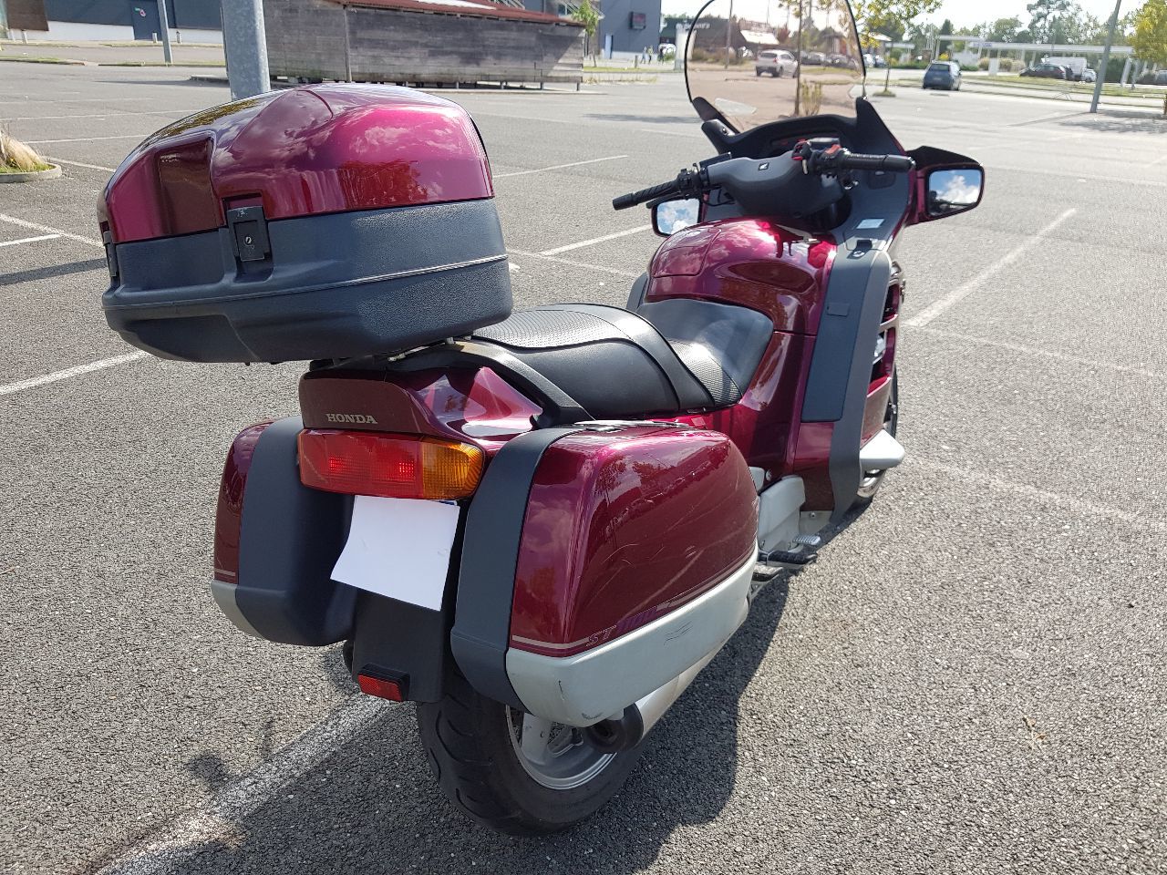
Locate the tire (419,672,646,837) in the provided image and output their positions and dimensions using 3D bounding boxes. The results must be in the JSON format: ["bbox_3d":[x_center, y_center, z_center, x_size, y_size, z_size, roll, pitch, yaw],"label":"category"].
[{"bbox_3d":[-0.029,0.352,1.526,0.160,0.650,0.650,3,19,35],"label":"tire"}]

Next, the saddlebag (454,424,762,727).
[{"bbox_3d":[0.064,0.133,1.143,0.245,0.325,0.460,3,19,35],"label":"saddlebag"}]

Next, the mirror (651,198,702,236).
[{"bbox_3d":[0.306,-0.649,2.556,0.180,0.165,0.160,3,19,35],"label":"mirror"}]

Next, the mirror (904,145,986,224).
[{"bbox_3d":[0.894,-0.620,2.141,0.180,0.165,0.160,3,19,35],"label":"mirror"}]

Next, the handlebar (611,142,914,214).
[{"bbox_3d":[0.429,-0.609,2.107,0.760,0.160,0.220,3,19,35],"label":"handlebar"}]

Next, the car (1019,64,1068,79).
[{"bbox_3d":[48.802,-38.790,93.000,4.300,1.480,1.780,21,30,36],"label":"car"}]

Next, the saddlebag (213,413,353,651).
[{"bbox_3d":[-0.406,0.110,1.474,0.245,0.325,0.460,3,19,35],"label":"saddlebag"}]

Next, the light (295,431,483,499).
[{"bbox_3d":[-0.263,0.020,1.172,0.360,0.087,0.095,3,19,35],"label":"light"}]

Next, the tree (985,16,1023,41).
[{"bbox_3d":[61.266,-57.658,129.675,5.590,8.290,5.590,13,26,23],"label":"tree"}]

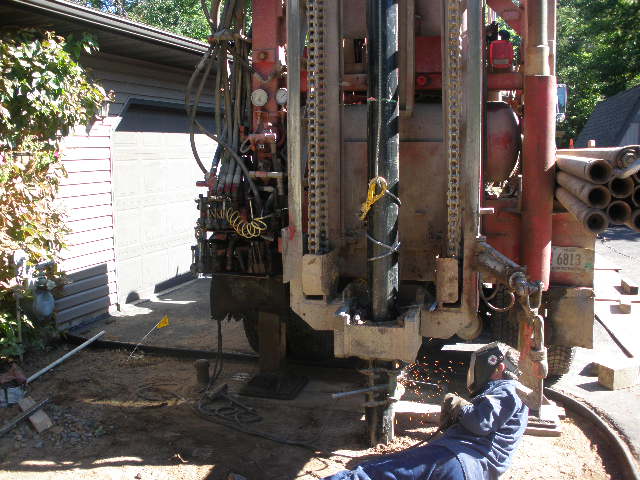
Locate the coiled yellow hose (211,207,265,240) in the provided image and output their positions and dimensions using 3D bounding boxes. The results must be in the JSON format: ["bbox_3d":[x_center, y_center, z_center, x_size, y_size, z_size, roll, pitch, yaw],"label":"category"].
[{"bbox_3d":[-0.490,-0.106,4.050,0.300,0.190,0.130,2,8,13],"label":"coiled yellow hose"}]

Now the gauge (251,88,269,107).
[{"bbox_3d":[-0.366,-0.862,4.040,0.105,0.105,0.050,2,8,13],"label":"gauge"}]

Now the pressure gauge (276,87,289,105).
[{"bbox_3d":[-0.221,-0.875,4.060,0.100,0.100,0.050,2,8,13],"label":"pressure gauge"}]

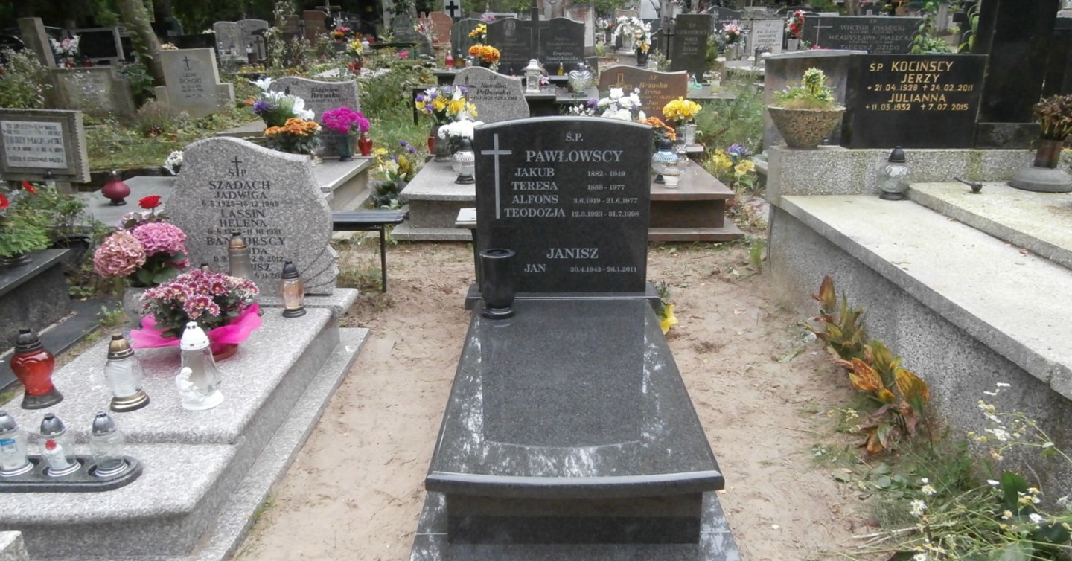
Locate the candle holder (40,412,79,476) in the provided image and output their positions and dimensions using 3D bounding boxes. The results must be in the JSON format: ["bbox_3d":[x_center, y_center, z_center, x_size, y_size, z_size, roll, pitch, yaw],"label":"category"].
[{"bbox_3d":[-1.490,0.501,2.308,0.110,0.191,0.110,0,18,1],"label":"candle holder"}]

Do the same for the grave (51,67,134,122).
[{"bbox_3d":[-5.027,-2.128,8.451,0.860,0.620,0.180,0,18,0],"label":"grave"}]

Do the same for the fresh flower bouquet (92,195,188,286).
[{"bbox_3d":[-1.627,-0.172,3.080,0.370,0.350,0.330,0,18,0],"label":"fresh flower bouquet"}]

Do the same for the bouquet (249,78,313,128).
[{"bbox_3d":[-2.318,-1.621,6.800,0.540,0.460,0.420,0,17,1],"label":"bouquet"}]

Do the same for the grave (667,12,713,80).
[{"bbox_3d":[2.109,-3.201,10.200,0.540,0.950,0.120,0,17,1],"label":"grave"}]

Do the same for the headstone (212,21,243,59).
[{"bbox_3d":[-5.813,-4.519,14.000,0.580,0.760,0.120,0,17,1],"label":"headstone"}]

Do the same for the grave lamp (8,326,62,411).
[{"bbox_3d":[-1.719,0.303,2.563,0.140,0.275,0.135,0,18,0],"label":"grave lamp"}]

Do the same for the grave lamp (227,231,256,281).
[{"bbox_3d":[-1.339,-0.042,3.339,0.120,0.290,0.120,0,17,1],"label":"grave lamp"}]

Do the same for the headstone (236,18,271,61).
[{"bbox_3d":[-5.307,-4.507,13.963,0.588,0.775,0.127,0,18,1],"label":"headstone"}]

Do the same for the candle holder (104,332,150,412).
[{"bbox_3d":[-1.376,0.297,2.484,0.125,0.255,0.125,0,17,1],"label":"candle holder"}]

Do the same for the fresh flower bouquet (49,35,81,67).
[{"bbox_3d":[-6.528,-3.190,10.308,0.420,0.420,0.360,0,18,0],"label":"fresh flower bouquet"}]

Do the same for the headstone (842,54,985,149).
[{"bbox_3d":[2.190,-1.060,4.413,0.764,0.539,0.118,0,18,1],"label":"headstone"}]

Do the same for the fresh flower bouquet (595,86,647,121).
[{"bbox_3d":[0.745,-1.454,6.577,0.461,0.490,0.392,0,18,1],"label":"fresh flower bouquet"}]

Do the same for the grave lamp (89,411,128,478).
[{"bbox_3d":[-1.257,0.470,2.163,0.095,0.190,0.095,0,17,1],"label":"grave lamp"}]

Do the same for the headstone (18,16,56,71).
[{"bbox_3d":[-6.302,-2.958,9.408,0.294,0.717,0.167,0,18,1],"label":"headstone"}]

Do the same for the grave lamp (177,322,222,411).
[{"bbox_3d":[-1.232,0.296,2.699,0.162,0.304,0.157,4,18,14],"label":"grave lamp"}]

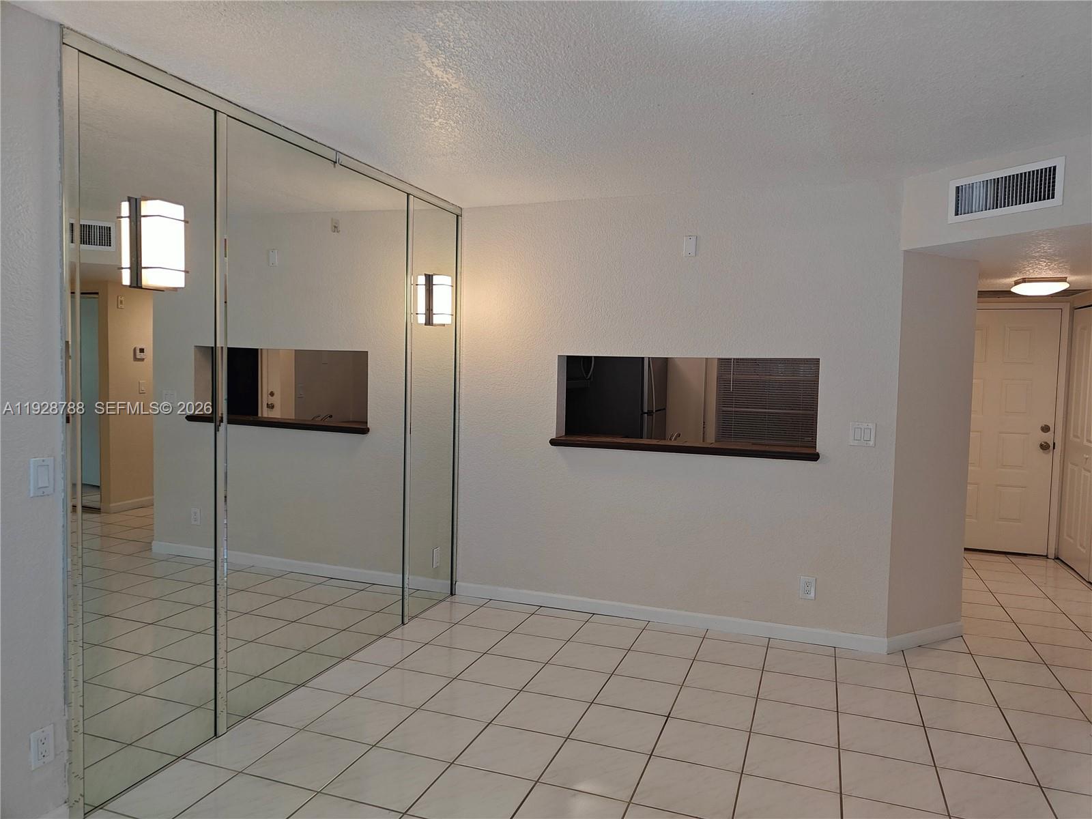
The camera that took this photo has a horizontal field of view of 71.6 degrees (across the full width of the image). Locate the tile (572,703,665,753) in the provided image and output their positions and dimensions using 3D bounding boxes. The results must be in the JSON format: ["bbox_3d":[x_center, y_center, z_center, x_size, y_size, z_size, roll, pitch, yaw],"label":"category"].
[{"bbox_3d":[0.302,1.307,3.094,0.329,0.009,0.329,2,4,20],"label":"tile"}]

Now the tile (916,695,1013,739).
[{"bbox_3d":[1.804,1.335,3.277,0.326,0.010,0.326,2,4,20],"label":"tile"}]

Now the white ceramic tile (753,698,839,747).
[{"bbox_3d":[1.049,1.316,3.175,0.331,0.010,0.331,2,4,20],"label":"white ceramic tile"}]

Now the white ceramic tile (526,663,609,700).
[{"bbox_3d":[0.102,1.274,3.524,0.331,0.010,0.331,2,4,20],"label":"white ceramic tile"}]

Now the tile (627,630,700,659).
[{"bbox_3d":[0.651,1.258,4.036,0.331,0.010,0.331,2,4,20],"label":"tile"}]

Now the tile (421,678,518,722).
[{"bbox_3d":[-0.329,1.284,3.340,0.326,0.010,0.326,2,4,20],"label":"tile"}]

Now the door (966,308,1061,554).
[{"bbox_3d":[3.681,0.165,6.282,0.914,2.020,0.045,2,4,20],"label":"door"}]

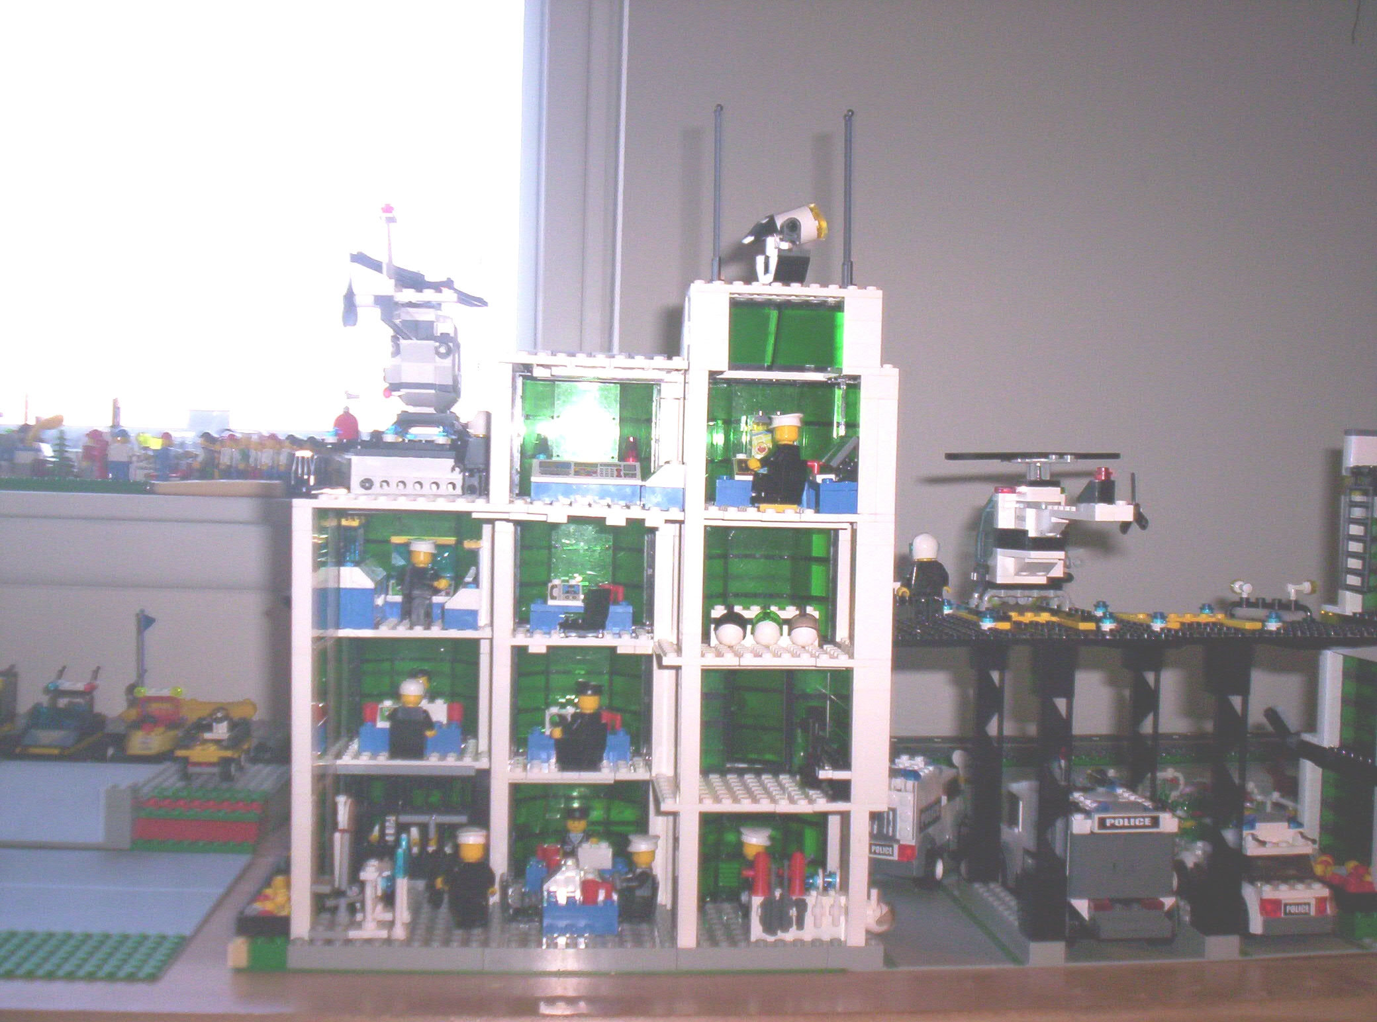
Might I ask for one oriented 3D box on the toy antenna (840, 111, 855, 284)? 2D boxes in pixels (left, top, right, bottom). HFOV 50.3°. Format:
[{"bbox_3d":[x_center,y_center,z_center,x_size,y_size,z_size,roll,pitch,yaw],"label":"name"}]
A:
[{"bbox_3d":[0.067,-0.132,0.620,0.006,0.076,0.006,1,1,-5],"label":"toy antenna"}]

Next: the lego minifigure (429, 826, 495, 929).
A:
[{"bbox_3d":[-0.097,0.158,0.637,0.026,0.043,0.017,1,2,-14],"label":"lego minifigure"}]

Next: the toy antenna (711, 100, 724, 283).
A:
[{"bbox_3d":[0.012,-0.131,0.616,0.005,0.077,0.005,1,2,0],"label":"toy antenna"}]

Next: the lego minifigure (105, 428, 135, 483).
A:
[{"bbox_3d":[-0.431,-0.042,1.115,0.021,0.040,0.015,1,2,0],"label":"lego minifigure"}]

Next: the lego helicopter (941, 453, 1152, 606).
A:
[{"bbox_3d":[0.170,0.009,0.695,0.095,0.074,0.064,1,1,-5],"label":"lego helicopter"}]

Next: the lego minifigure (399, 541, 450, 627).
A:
[{"bbox_3d":[-0.123,0.034,0.684,0.017,0.042,0.021,0,2,-38],"label":"lego minifigure"}]

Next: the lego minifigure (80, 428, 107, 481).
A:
[{"bbox_3d":[-0.474,-0.045,1.170,0.017,0.041,0.021,1,2,-7],"label":"lego minifigure"}]

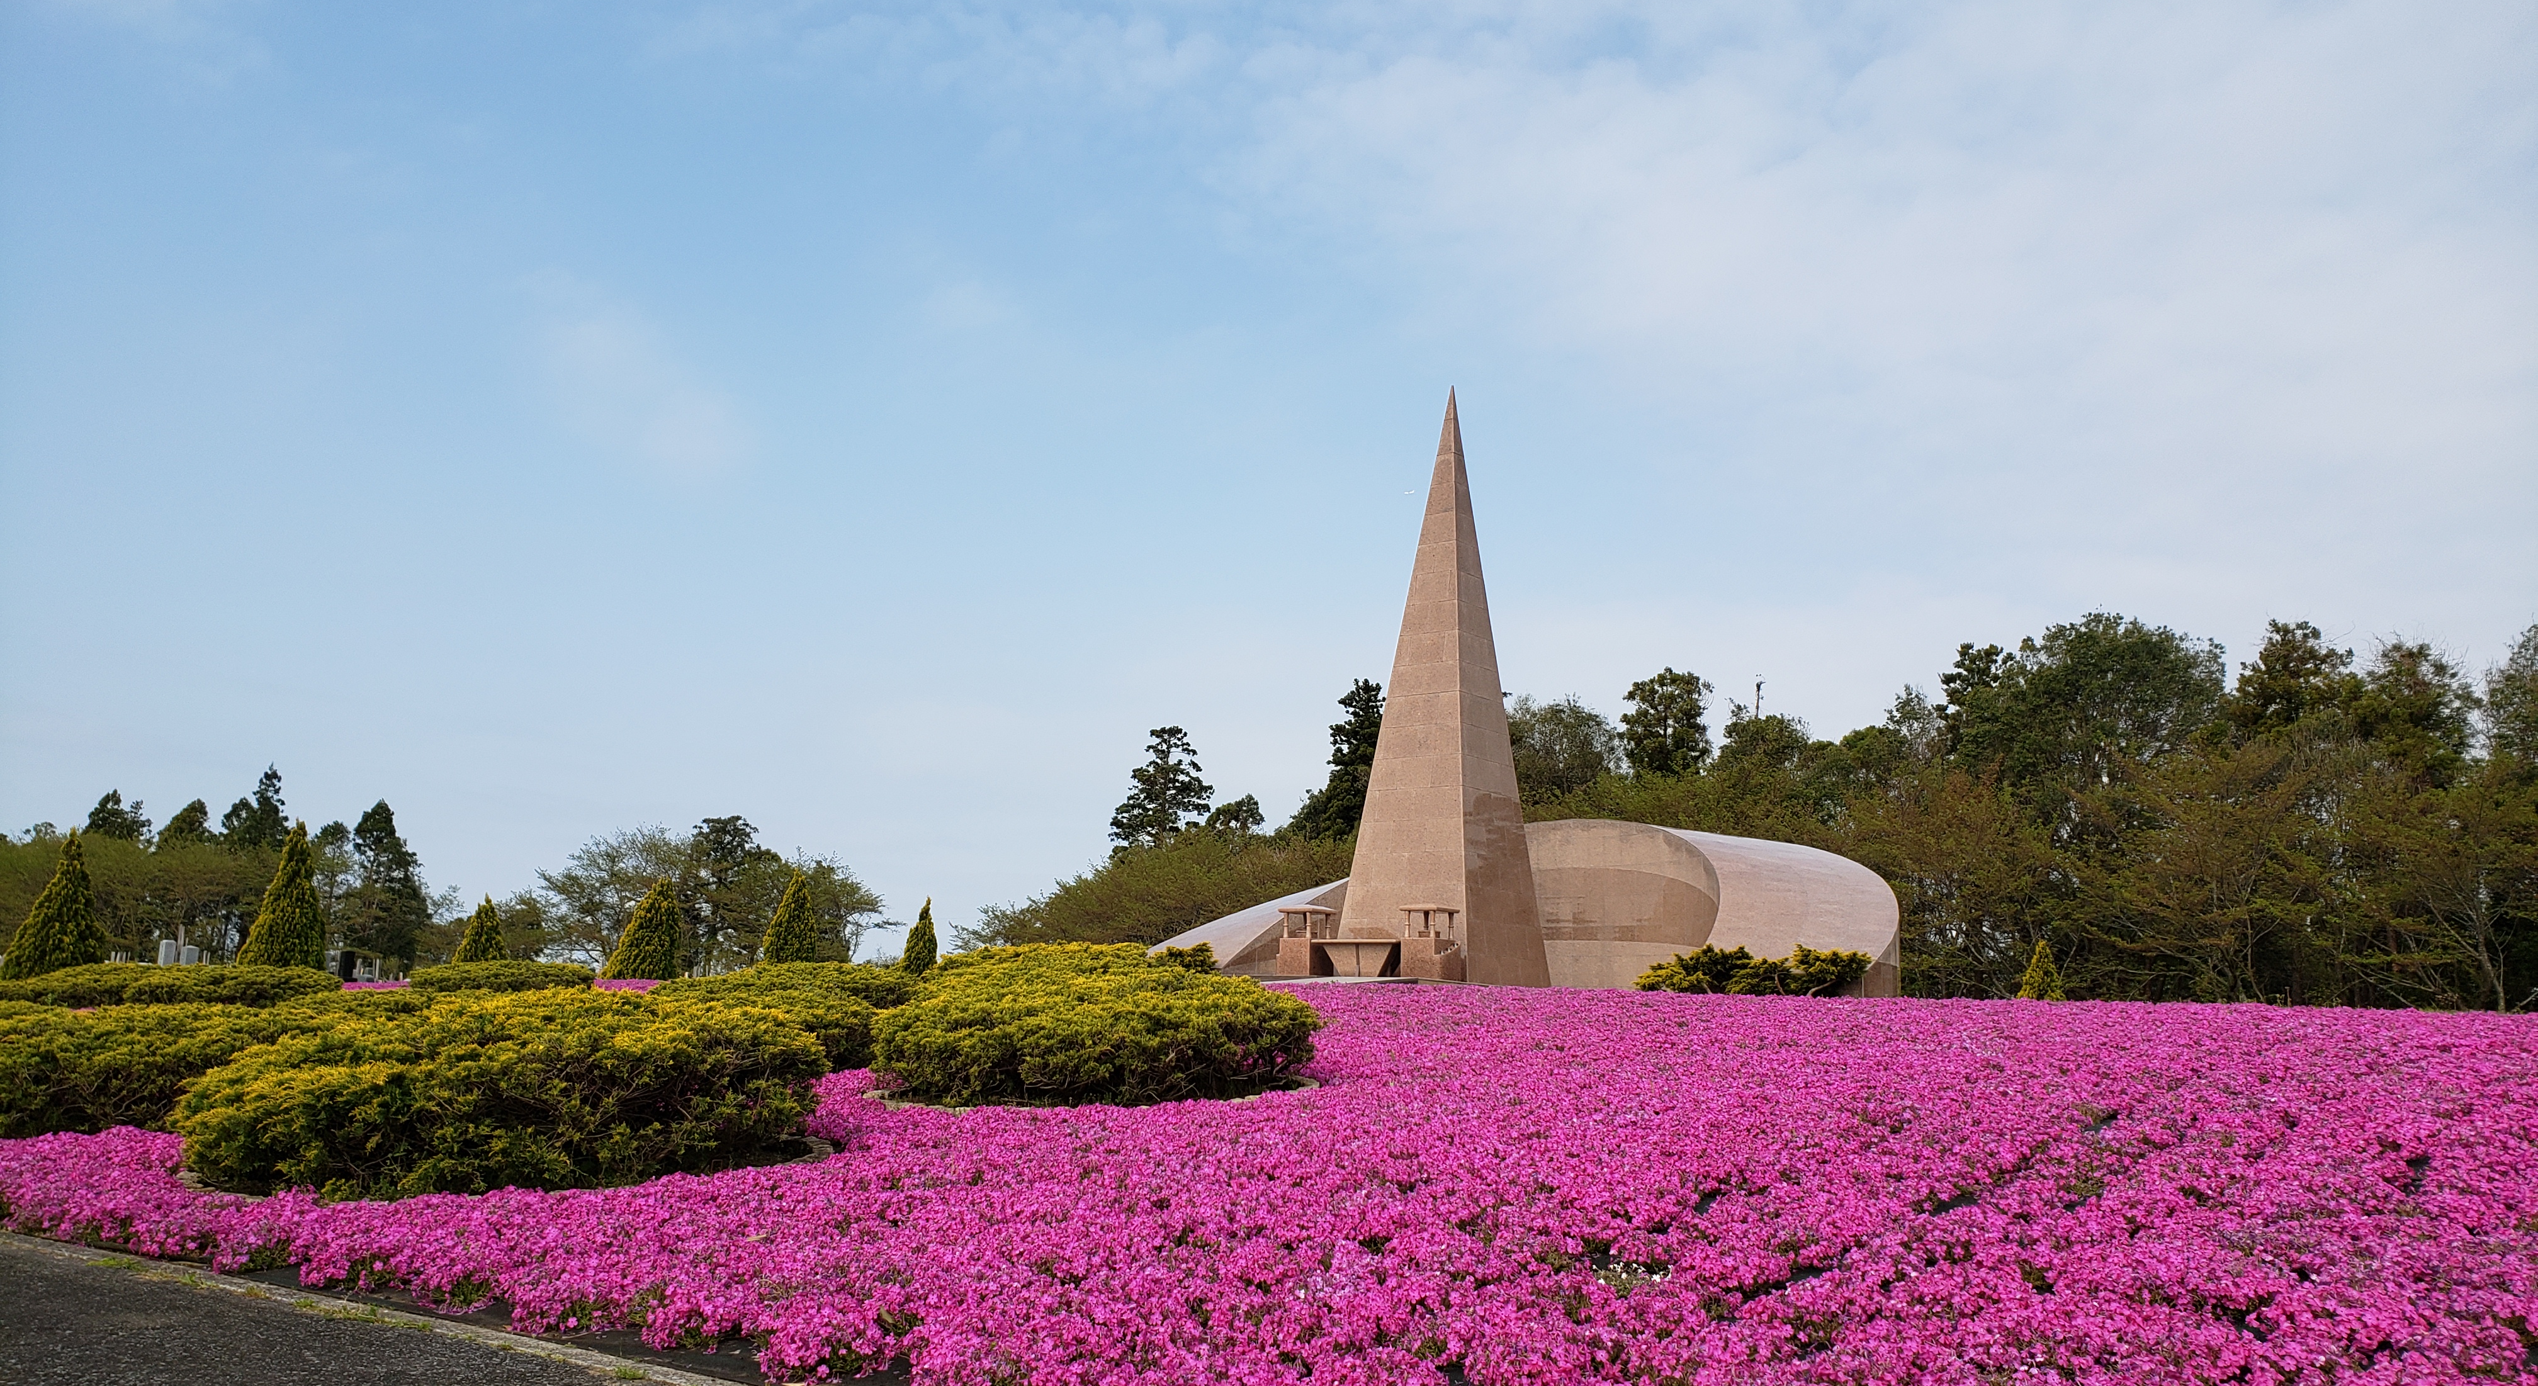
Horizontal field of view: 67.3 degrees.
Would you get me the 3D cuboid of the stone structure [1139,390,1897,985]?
[{"bbox_3d":[6.201,0.184,48.172,20.543,15.106,13.696,-5,-11,37],"label":"stone structure"}]

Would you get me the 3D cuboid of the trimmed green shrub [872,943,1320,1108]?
[{"bbox_3d":[-1.263,2.372,13.982,3.250,1.041,3.250,3,-9,-5],"label":"trimmed green shrub"}]

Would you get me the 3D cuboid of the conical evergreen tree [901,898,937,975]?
[{"bbox_3d":[-6.930,5.042,38.134,0.750,1.709,0.750,3,-9,-10],"label":"conical evergreen tree"}]

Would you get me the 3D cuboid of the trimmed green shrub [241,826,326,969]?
[{"bbox_3d":[-16.030,3.524,31.220,1.550,2.801,1.550,6,-10,-26],"label":"trimmed green shrub"}]

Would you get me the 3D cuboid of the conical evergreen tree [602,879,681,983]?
[{"bbox_3d":[-12.187,4.687,37.162,1.500,2.064,1.500,5,-9,-18],"label":"conical evergreen tree"}]

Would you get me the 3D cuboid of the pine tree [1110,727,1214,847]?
[{"bbox_3d":[-5.066,7.798,88.982,5.500,12.483,5.500,2,-9,-3],"label":"pine tree"}]

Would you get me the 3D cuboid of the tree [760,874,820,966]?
[{"bbox_3d":[-9.027,4.516,36.174,1.200,2.218,1.200,4,-9,-14],"label":"tree"}]

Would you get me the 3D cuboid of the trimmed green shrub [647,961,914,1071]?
[{"bbox_3d":[-4.495,2.813,16.967,2.600,0.854,2.800,4,-9,-14],"label":"trimmed green shrub"}]

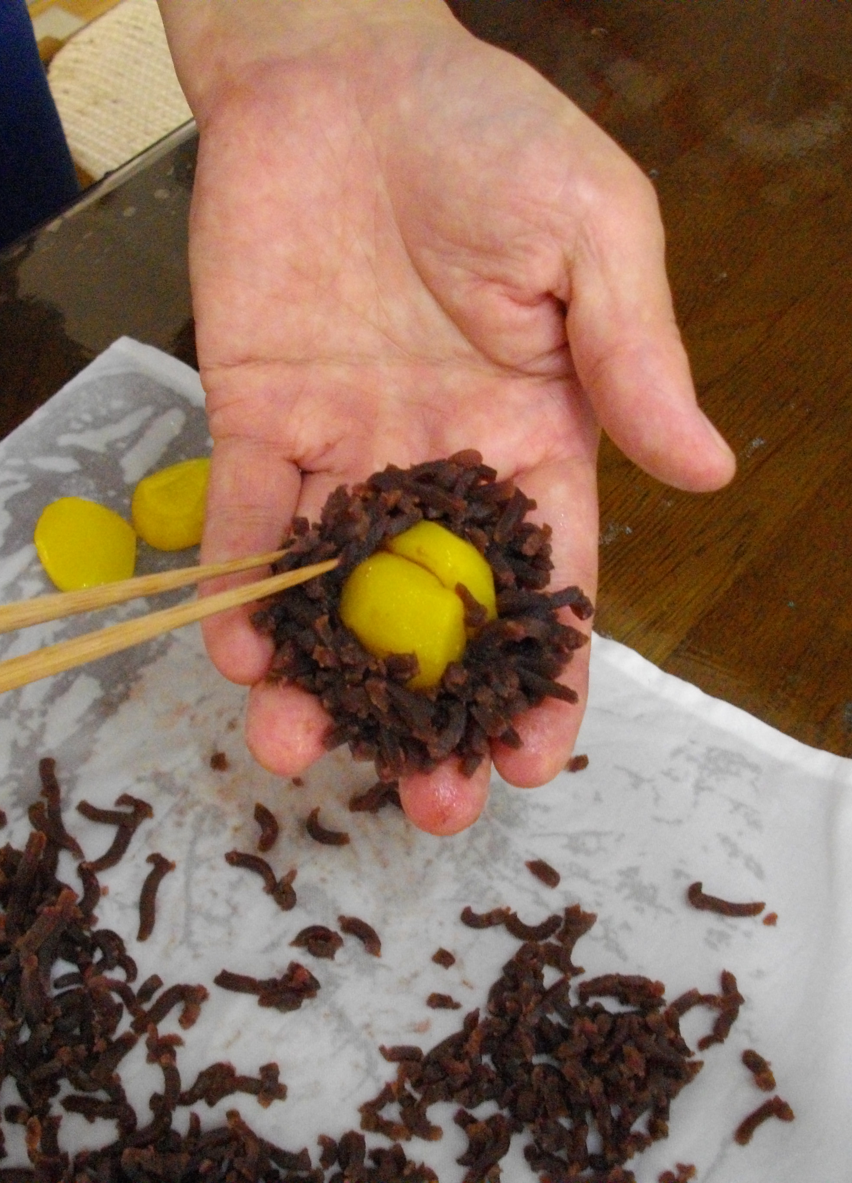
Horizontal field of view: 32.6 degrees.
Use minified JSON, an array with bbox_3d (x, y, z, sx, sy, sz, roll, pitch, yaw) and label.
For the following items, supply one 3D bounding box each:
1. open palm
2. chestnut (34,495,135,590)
[{"bbox_3d":[0.004,-0.041,0.321,0.110,0.057,0.191,-7,72,-4],"label":"open palm"},{"bbox_3d":[-0.093,-0.013,0.399,0.029,0.021,0.029,-1,54,0],"label":"chestnut"}]

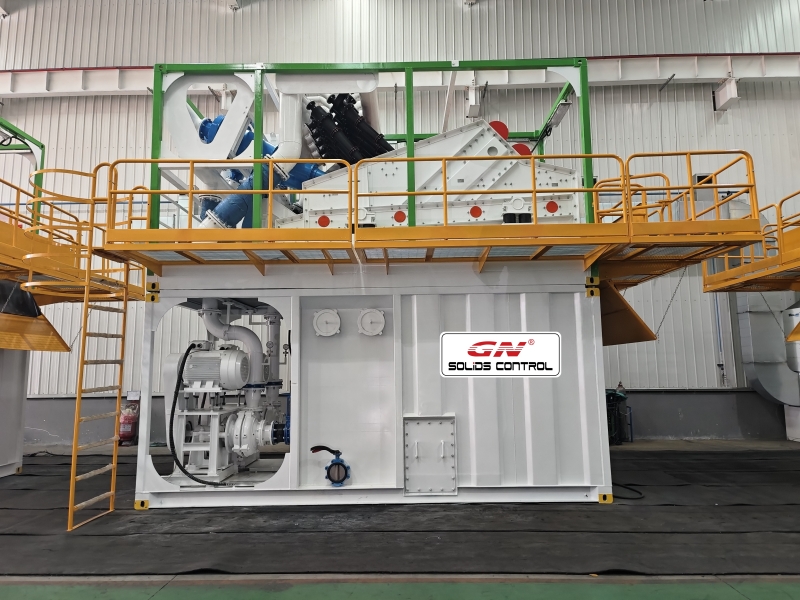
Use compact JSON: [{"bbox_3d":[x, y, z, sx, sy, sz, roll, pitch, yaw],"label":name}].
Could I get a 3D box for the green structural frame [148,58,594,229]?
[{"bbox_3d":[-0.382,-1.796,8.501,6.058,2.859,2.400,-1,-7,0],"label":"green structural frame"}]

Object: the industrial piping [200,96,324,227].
[{"bbox_3d":[-2.067,-1.927,8.241,1.850,2.150,1.150,-1,-7,0],"label":"industrial piping"}]

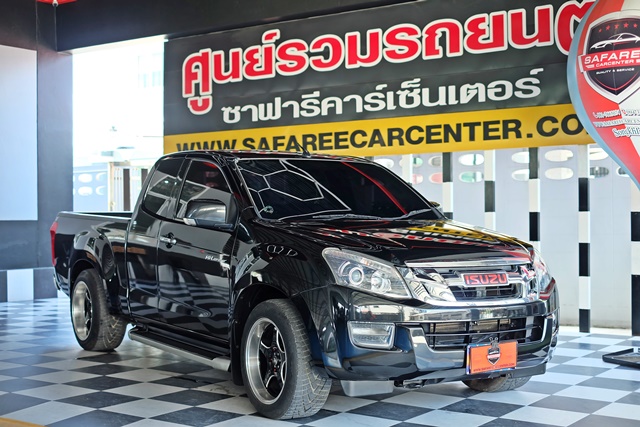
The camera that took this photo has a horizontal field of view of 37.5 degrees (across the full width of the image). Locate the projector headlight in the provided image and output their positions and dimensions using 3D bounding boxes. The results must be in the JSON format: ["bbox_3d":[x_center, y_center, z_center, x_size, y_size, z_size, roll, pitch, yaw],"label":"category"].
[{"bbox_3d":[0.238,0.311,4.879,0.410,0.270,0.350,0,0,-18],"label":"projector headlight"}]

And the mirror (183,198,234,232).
[{"bbox_3d":[-0.676,0.003,5.760,0.260,0.190,0.220,0,0,-33],"label":"mirror"}]

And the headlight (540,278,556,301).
[{"bbox_3d":[1.415,0.453,5.850,0.140,0.160,0.240,0,0,22],"label":"headlight"}]

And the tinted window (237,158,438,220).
[{"bbox_3d":[0.140,-0.173,6.285,1.420,0.700,0.170,0,-44,-33],"label":"tinted window"}]

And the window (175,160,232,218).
[{"bbox_3d":[-0.752,-0.164,6.284,0.090,0.420,0.840,19,-10,-32],"label":"window"}]

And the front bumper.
[{"bbox_3d":[0.807,0.663,5.268,1.800,0.490,0.500,0,0,-33],"label":"front bumper"}]

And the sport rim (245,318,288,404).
[{"bbox_3d":[-0.228,0.840,5.402,0.200,0.490,0.490,0,0,-33],"label":"sport rim"}]

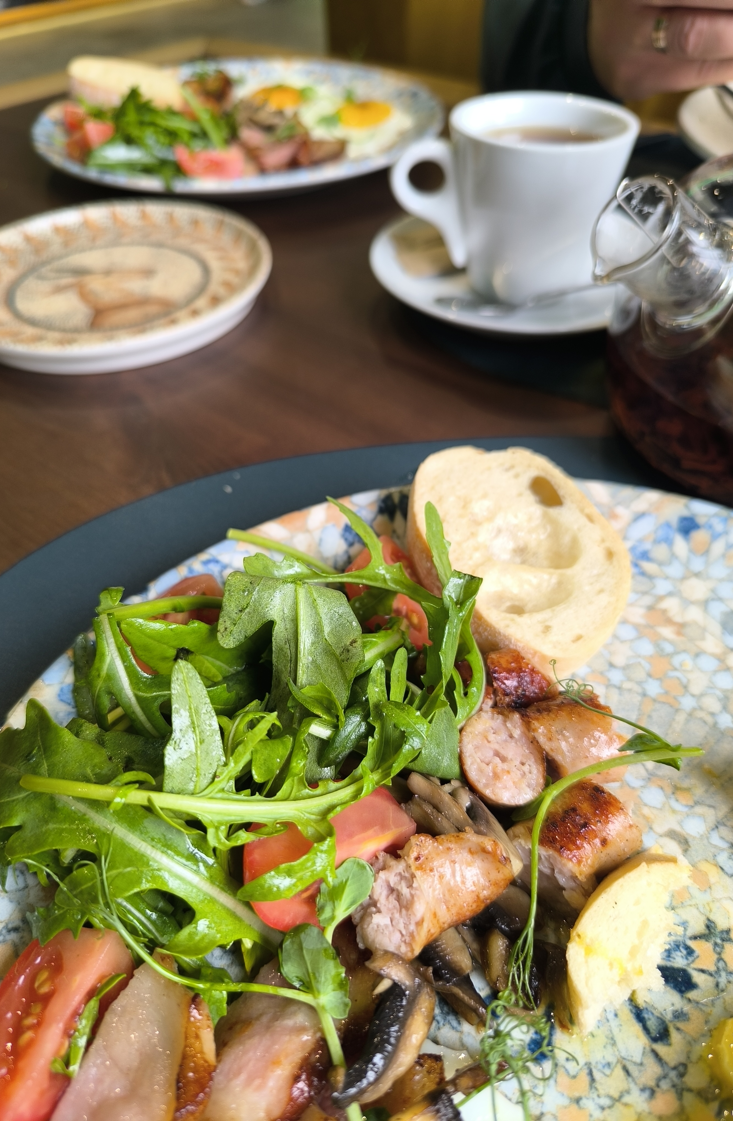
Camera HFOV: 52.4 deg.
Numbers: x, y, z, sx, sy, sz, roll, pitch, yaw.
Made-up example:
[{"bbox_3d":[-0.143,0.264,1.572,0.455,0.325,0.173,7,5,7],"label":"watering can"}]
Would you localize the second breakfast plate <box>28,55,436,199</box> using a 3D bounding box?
[{"bbox_3d":[-0.084,-0.304,0.526,0.285,0.025,0.285,0,47,0],"label":"second breakfast plate"}]

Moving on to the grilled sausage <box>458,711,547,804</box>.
[{"bbox_3d":[0.033,0.048,0.179,0.021,0.022,0.024,14,48,14],"label":"grilled sausage"}]

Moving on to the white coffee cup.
[{"bbox_3d":[0.065,-0.168,0.351,0.107,0.072,0.082,-1,47,0],"label":"white coffee cup"}]

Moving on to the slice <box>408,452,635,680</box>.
[{"bbox_3d":[0.044,-0.002,0.219,0.052,0.017,0.076,-22,62,-12],"label":"slice"}]

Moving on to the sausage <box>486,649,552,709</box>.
[{"bbox_3d":[0.041,0.032,0.195,0.026,0.020,0.020,20,50,19],"label":"sausage"}]

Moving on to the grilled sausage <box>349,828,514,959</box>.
[{"bbox_3d":[0.014,0.069,0.153,0.033,0.021,0.021,-14,48,-12],"label":"grilled sausage"}]

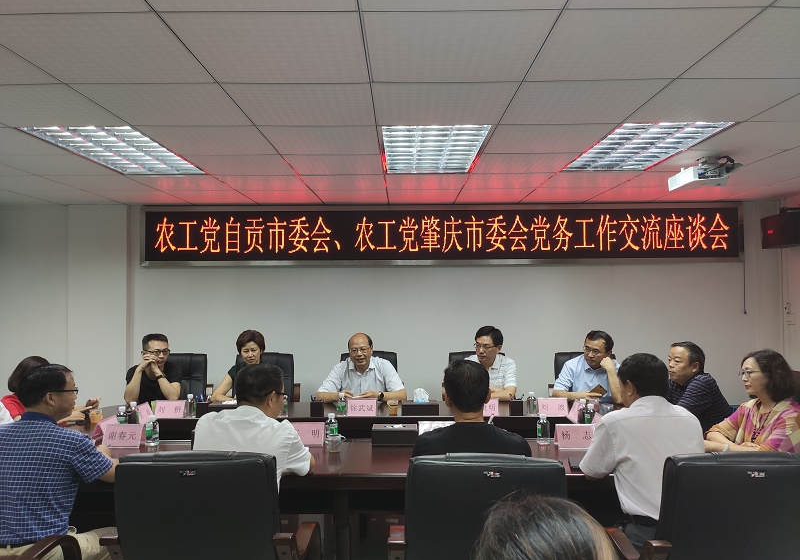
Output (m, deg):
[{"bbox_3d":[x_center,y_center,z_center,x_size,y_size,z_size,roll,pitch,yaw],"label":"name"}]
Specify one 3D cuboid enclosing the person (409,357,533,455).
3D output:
[{"bbox_3d":[0.280,0.969,2.437,0.500,1.310,0.700,0,-1,2],"label":"person"}]

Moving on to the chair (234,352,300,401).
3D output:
[{"bbox_3d":[-1.107,1.133,4.779,0.620,1.060,0.660,0,-1,0],"label":"chair"}]

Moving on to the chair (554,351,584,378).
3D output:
[{"bbox_3d":[1.542,1.142,4.769,0.620,1.080,0.660,0,-1,0],"label":"chair"}]

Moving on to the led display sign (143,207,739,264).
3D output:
[{"bbox_3d":[0.386,-0.406,5.460,5.480,0.540,0.100,0,-1,0],"label":"led display sign"}]

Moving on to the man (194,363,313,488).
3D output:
[{"bbox_3d":[-0.600,0.989,2.491,0.500,1.285,0.760,0,-1,5],"label":"man"}]

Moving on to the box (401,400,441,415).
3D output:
[{"bbox_3d":[0.137,0.835,3.919,0.240,0.078,0.135,0,-1,0],"label":"box"}]

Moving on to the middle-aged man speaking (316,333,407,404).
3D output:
[{"bbox_3d":[-0.275,1.023,4.477,0.650,1.256,0.750,0,-1,4],"label":"middle-aged man speaking"}]

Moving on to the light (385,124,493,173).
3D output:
[{"bbox_3d":[0.191,-0.782,3.562,0.580,0.080,1.180,0,-1,0],"label":"light"}]

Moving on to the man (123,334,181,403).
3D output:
[{"bbox_3d":[-1.860,1.050,4.597,0.480,1.275,0.700,0,-1,-8],"label":"man"}]

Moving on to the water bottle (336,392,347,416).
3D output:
[{"bbox_3d":[-0.392,0.847,4.063,0.062,0.158,0.062,0,-1,0],"label":"water bottle"}]

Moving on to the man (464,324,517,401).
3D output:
[{"bbox_3d":[0.670,1.017,4.605,0.480,1.310,0.700,-1,-1,7],"label":"man"}]

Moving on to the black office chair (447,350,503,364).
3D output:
[{"bbox_3d":[0.666,1.153,4.841,0.620,1.080,0.660,0,-1,0],"label":"black office chair"}]

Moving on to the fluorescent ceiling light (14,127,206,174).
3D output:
[{"bbox_3d":[-1.609,-0.768,3.572,0.590,0.070,1.190,0,-1,0],"label":"fluorescent ceiling light"}]

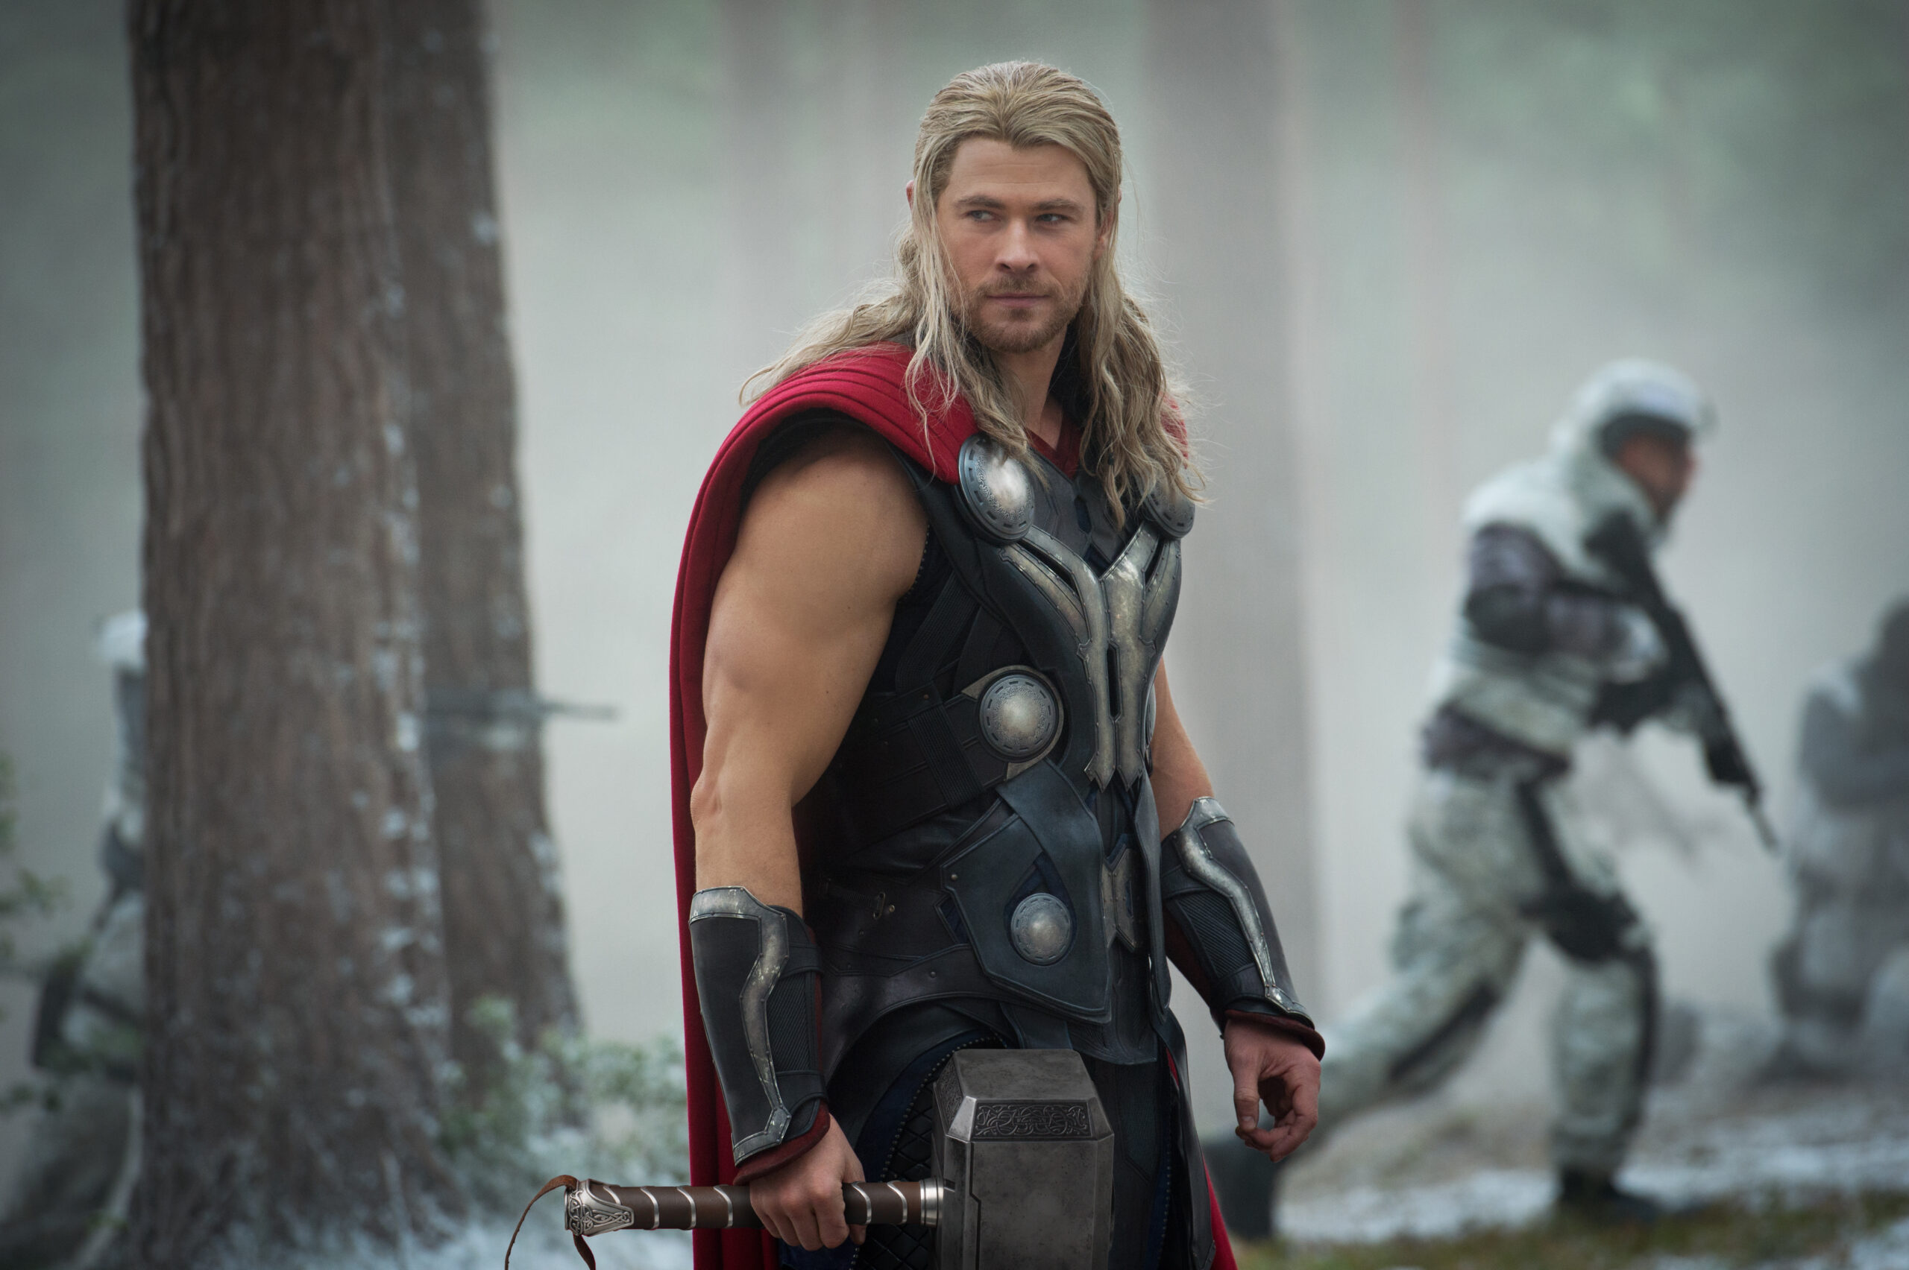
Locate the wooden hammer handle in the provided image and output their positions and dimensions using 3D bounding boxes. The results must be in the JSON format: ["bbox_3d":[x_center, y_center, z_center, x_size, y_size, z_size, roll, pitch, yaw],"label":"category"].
[{"bbox_3d":[-0.172,0.493,9.150,0.335,0.050,0.050,-1,0,-12],"label":"wooden hammer handle"}]

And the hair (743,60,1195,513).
[{"bbox_3d":[0.013,-0.306,9.330,0.395,0.400,0.300,0,2,-7],"label":"hair"}]

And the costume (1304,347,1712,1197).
[{"bbox_3d":[1.027,0.259,19.800,0.790,1.550,0.550,0,2,-7],"label":"costume"}]

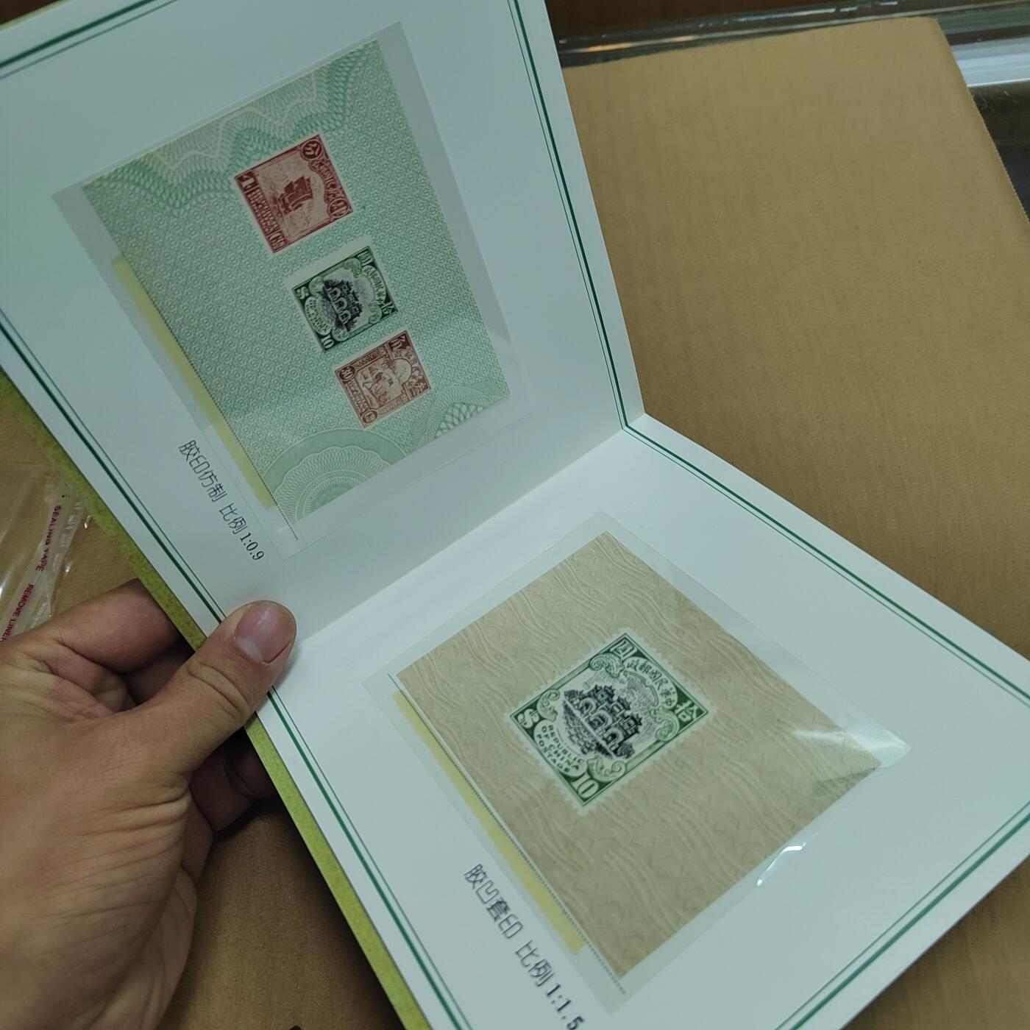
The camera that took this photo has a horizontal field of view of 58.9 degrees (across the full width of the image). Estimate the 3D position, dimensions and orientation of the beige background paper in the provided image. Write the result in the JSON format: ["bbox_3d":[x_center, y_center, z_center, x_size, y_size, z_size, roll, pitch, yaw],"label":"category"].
[{"bbox_3d":[0.023,0.047,0.218,0.070,0.001,0.098,-33,44,-14],"label":"beige background paper"}]

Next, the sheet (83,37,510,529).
[{"bbox_3d":[-0.044,-0.051,0.221,0.070,0.096,0.001,-33,40,-14],"label":"sheet"}]

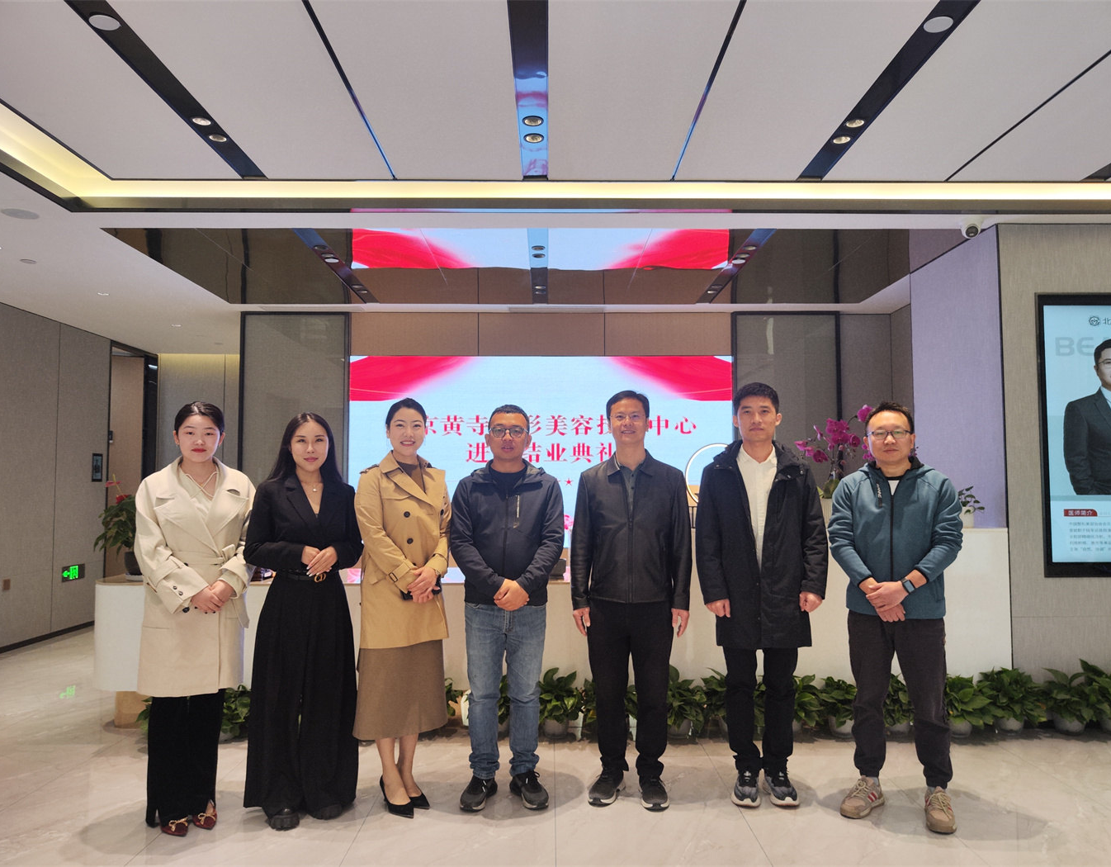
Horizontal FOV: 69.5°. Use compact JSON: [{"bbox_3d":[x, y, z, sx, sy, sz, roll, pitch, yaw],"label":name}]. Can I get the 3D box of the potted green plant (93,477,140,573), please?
[{"bbox_3d":[-2.380,0.539,4.577,0.480,0.597,0.450,0,-4,0],"label":"potted green plant"}]

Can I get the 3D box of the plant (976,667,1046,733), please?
[{"bbox_3d":[2.469,1.442,4.335,0.360,0.334,0.340,0,-4,0],"label":"plant"}]

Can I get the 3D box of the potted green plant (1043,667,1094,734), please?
[{"bbox_3d":[2.775,1.438,4.325,0.283,0.331,0.250,0,-3,0],"label":"potted green plant"}]

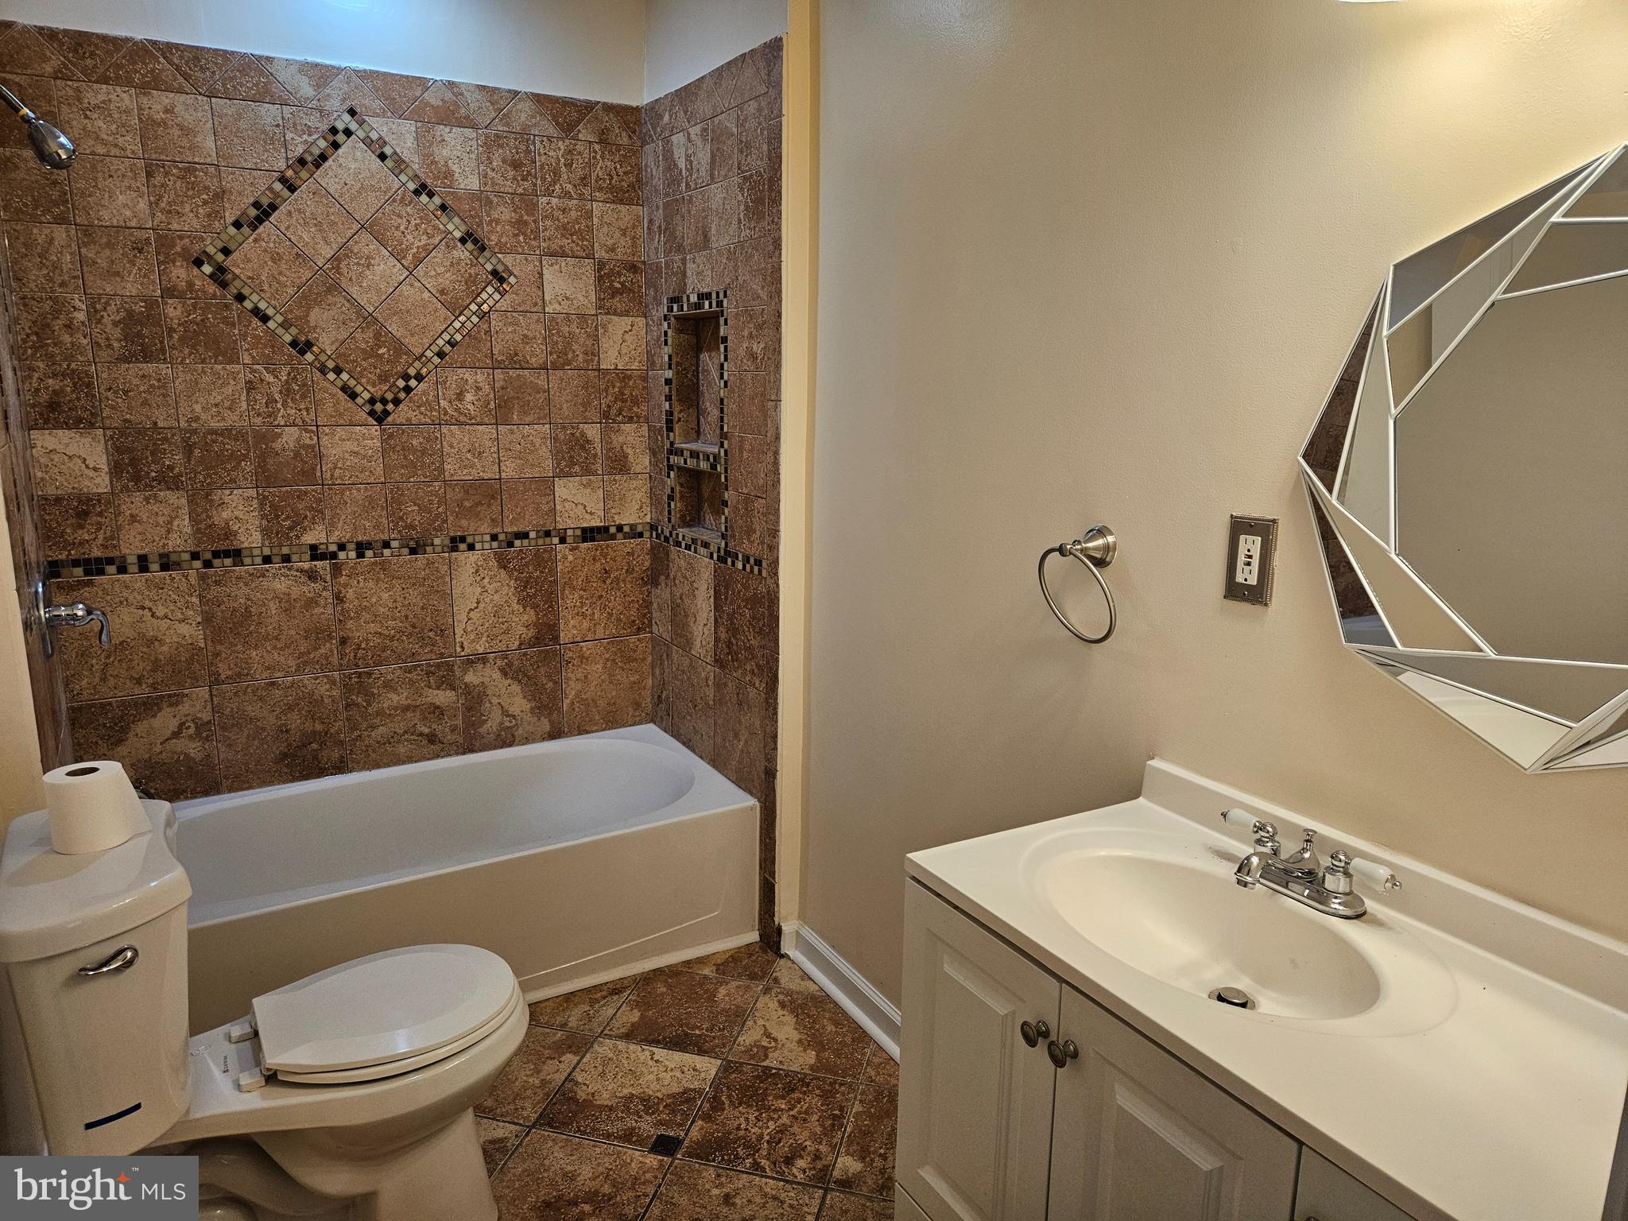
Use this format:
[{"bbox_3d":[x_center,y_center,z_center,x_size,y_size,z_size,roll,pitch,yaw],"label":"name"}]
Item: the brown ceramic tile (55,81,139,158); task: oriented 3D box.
[{"bbox_3d":[-1.620,-1.112,2.454,0.150,0.151,0.010,-6,13,-29],"label":"brown ceramic tile"}]

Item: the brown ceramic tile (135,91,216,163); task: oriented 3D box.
[{"bbox_3d":[-1.482,-1.126,2.529,0.149,0.149,0.009,-7,14,-29],"label":"brown ceramic tile"}]

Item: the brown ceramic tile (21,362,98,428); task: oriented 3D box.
[{"bbox_3d":[-1.752,-0.500,2.523,0.140,0.150,0.010,-7,14,-29],"label":"brown ceramic tile"}]

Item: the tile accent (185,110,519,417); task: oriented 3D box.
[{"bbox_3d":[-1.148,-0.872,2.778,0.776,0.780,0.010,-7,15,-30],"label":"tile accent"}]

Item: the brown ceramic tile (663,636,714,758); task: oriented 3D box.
[{"bbox_3d":[-0.350,0.275,3.165,0.010,0.288,0.295,-7,15,-30],"label":"brown ceramic tile"}]

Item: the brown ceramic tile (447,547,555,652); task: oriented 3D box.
[{"bbox_3d":[-0.879,-0.029,3.096,0.300,0.300,0.010,-7,14,-30],"label":"brown ceramic tile"}]

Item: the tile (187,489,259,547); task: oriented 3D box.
[{"bbox_3d":[-1.483,-0.229,2.717,0.150,0.147,0.010,-6,13,-29],"label":"tile"}]

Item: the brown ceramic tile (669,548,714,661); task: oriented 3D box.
[{"bbox_3d":[-0.341,-0.016,3.065,0.010,0.293,0.293,-7,14,-30],"label":"brown ceramic tile"}]

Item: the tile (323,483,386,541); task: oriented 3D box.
[{"bbox_3d":[-1.221,-0.259,2.883,0.149,0.149,0.009,-7,14,-29],"label":"tile"}]

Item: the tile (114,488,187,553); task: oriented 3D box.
[{"bbox_3d":[-1.603,-0.208,2.623,0.149,0.149,0.010,-7,14,-30],"label":"tile"}]

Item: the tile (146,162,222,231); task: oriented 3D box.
[{"bbox_3d":[-1.494,-0.982,2.573,0.149,0.152,0.010,-7,14,-29],"label":"tile"}]

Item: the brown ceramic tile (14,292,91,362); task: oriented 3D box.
[{"bbox_3d":[-1.727,-0.639,2.453,0.140,0.149,0.010,-7,14,-30],"label":"brown ceramic tile"}]

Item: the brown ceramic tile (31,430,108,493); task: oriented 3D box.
[{"bbox_3d":[-1.748,-0.348,2.550,0.136,0.149,0.009,-7,14,-29],"label":"brown ceramic tile"}]

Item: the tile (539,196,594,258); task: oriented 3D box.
[{"bbox_3d":[-0.679,-1.058,2.989,0.149,0.149,0.010,-7,14,-30],"label":"tile"}]

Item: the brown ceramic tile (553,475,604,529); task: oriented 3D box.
[{"bbox_3d":[-0.691,-0.320,3.181,0.150,0.149,0.010,-7,15,-30],"label":"brown ceramic tile"}]

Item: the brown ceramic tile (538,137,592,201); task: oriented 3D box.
[{"bbox_3d":[-0.685,-1.217,2.981,0.147,0.151,0.010,-6,13,-29],"label":"brown ceramic tile"}]

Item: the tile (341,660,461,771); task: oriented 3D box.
[{"bbox_3d":[-1.143,0.289,3.008,0.300,0.281,0.010,-7,14,-30],"label":"tile"}]

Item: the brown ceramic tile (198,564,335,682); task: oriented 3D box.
[{"bbox_3d":[-1.403,0.032,2.796,0.300,0.300,0.010,-7,14,-30],"label":"brown ceramic tile"}]

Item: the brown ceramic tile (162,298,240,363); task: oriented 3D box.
[{"bbox_3d":[-1.490,-0.678,2.640,0.152,0.150,0.010,-7,14,-29],"label":"brown ceramic tile"}]

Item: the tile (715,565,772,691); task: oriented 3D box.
[{"bbox_3d":[-0.189,0.035,2.815,0.010,0.295,0.295,-6,13,-29],"label":"tile"}]

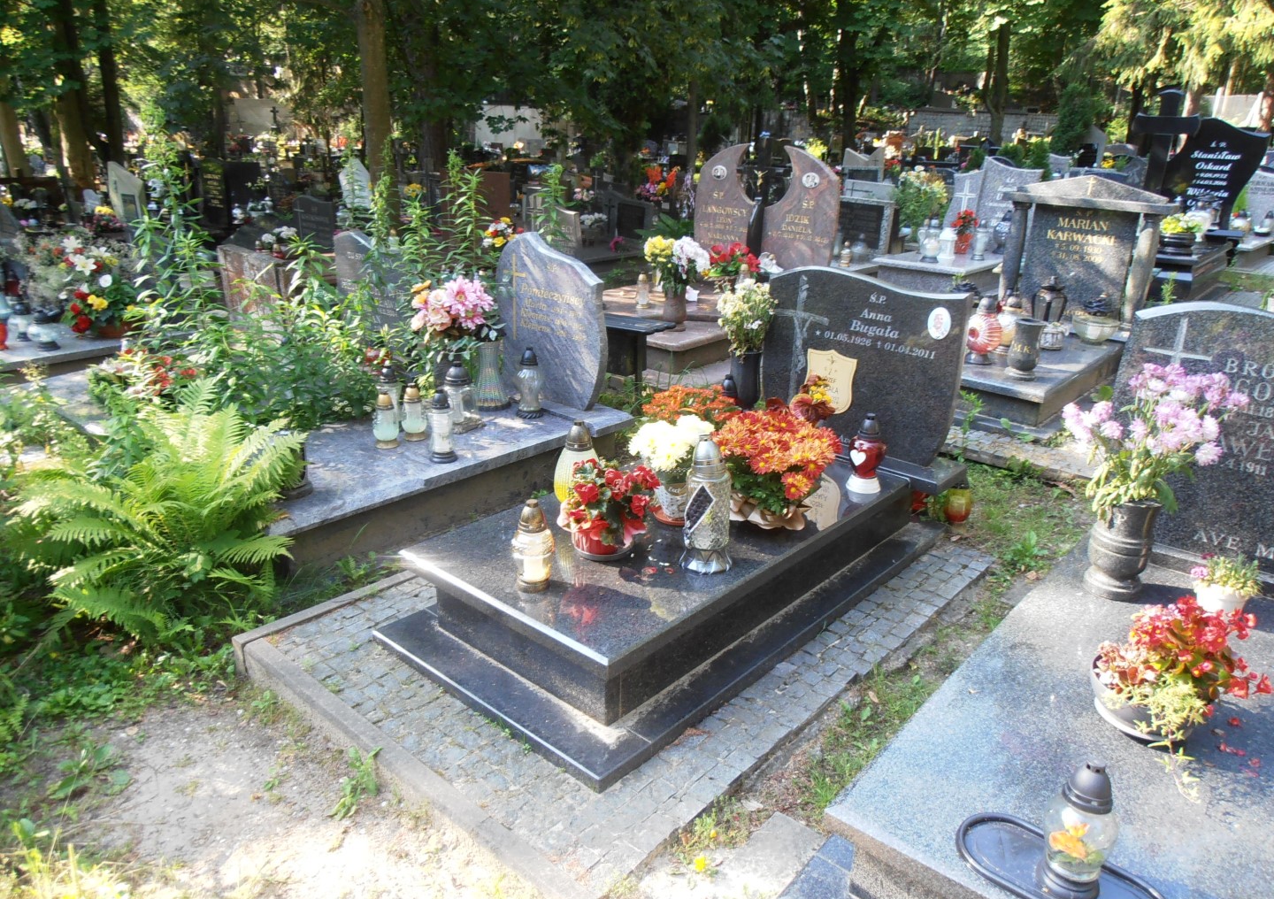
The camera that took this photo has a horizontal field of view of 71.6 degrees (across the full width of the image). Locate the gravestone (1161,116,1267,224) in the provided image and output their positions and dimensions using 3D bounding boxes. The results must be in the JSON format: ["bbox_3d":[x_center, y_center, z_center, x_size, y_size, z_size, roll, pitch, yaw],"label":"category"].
[{"bbox_3d":[6.060,-2.892,9.281,0.854,1.099,0.100,17,26,39],"label":"gravestone"}]

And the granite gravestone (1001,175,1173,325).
[{"bbox_3d":[2.986,-1.363,5.958,1.006,0.927,0.222,18,24,37],"label":"granite gravestone"}]

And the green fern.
[{"bbox_3d":[-1.567,0.197,2.987,0.880,0.660,0.840,-12,23,-29],"label":"green fern"}]

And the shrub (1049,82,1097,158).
[{"bbox_3d":[6.433,-4.469,13.130,0.700,1.791,0.700,9,22,23],"label":"shrub"}]

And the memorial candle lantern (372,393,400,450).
[{"bbox_3d":[-1.037,-0.120,3.633,0.106,0.229,0.106,-5,21,-16],"label":"memorial candle lantern"}]

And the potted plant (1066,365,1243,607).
[{"bbox_3d":[1.413,0.099,2.492,0.444,0.665,0.404,13,24,29],"label":"potted plant"}]

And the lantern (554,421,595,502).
[{"bbox_3d":[-0.185,0.071,2.848,0.159,0.334,0.159,0,21,-4],"label":"lantern"}]

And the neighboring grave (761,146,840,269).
[{"bbox_3d":[1.189,-1.640,6.409,0.624,1.044,0.120,17,26,40],"label":"neighboring grave"}]

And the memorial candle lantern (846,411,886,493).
[{"bbox_3d":[0.809,0.010,3.098,0.130,0.268,0.125,18,25,38],"label":"memorial candle lantern"}]

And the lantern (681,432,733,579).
[{"bbox_3d":[0.207,0.151,2.490,0.145,0.385,0.145,1,20,0],"label":"lantern"}]

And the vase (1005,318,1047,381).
[{"bbox_3d":[2.046,-0.526,4.646,0.185,0.297,0.185,13,24,32],"label":"vase"}]

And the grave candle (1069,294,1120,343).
[{"bbox_3d":[2.785,-0.786,5.360,0.291,0.276,0.291,17,26,40],"label":"grave candle"}]

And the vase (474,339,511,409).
[{"bbox_3d":[-0.679,-0.353,4.133,0.168,0.330,0.168,-2,21,-9],"label":"vase"}]

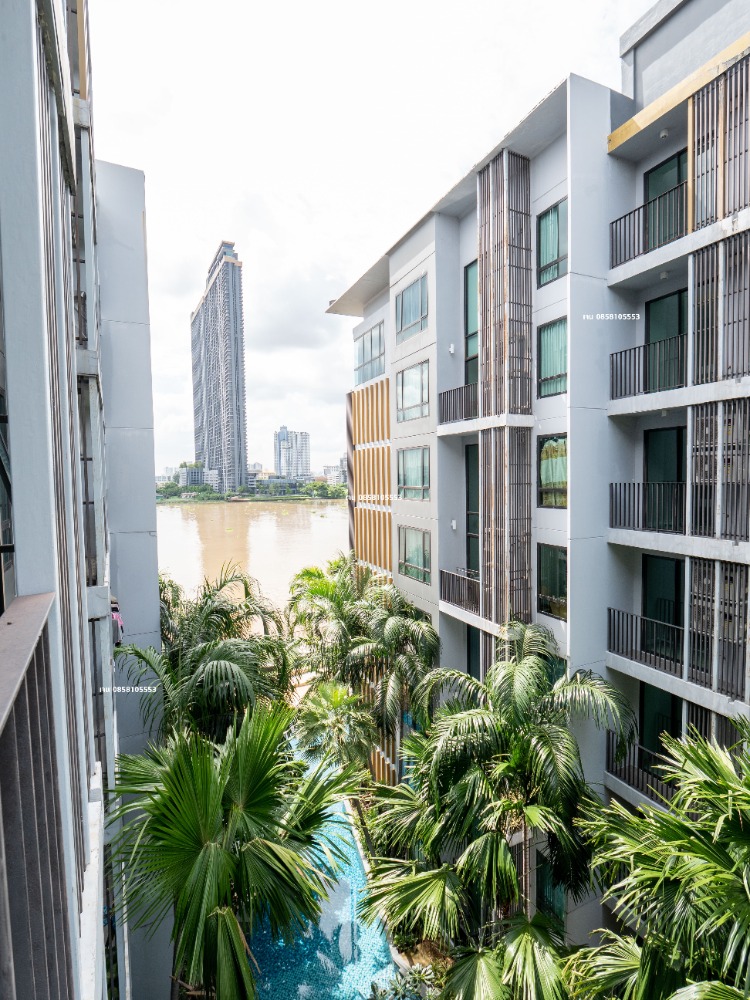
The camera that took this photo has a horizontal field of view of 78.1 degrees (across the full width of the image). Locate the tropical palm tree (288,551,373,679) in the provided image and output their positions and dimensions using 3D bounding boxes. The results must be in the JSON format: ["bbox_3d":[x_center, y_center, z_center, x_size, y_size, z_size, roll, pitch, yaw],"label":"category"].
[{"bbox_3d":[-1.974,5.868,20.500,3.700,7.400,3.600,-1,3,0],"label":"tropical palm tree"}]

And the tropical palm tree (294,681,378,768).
[{"bbox_3d":[-1.624,10.087,19.623,3.400,4.200,3.400,-1,2,0],"label":"tropical palm tree"}]

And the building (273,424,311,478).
[{"bbox_3d":[-92.817,-47.252,520.000,40.000,71.000,32.000,-1,3,-10],"label":"building"}]

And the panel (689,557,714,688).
[{"bbox_3d":[6.256,2.352,8.866,0.080,2.440,0.480,-2,3,-26],"label":"panel"}]

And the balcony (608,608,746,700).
[{"bbox_3d":[6.402,3.027,9.634,1.000,1.050,2.750,-2,3,-26],"label":"balcony"}]

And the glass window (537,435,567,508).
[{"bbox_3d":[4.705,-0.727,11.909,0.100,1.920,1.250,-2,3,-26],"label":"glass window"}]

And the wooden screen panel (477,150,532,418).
[{"bbox_3d":[3.618,-5.747,12.831,0.950,6.830,1.200,-2,3,-26],"label":"wooden screen panel"}]

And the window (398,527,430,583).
[{"bbox_3d":[1.420,1.973,16.726,0.100,1.860,2.200,-2,3,-26],"label":"window"}]

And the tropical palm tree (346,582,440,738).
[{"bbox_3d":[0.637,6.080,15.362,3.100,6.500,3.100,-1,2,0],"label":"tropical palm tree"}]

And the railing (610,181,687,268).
[{"bbox_3d":[6.006,-5.621,9.760,1.000,1.020,1.650,-2,3,-26],"label":"railing"}]

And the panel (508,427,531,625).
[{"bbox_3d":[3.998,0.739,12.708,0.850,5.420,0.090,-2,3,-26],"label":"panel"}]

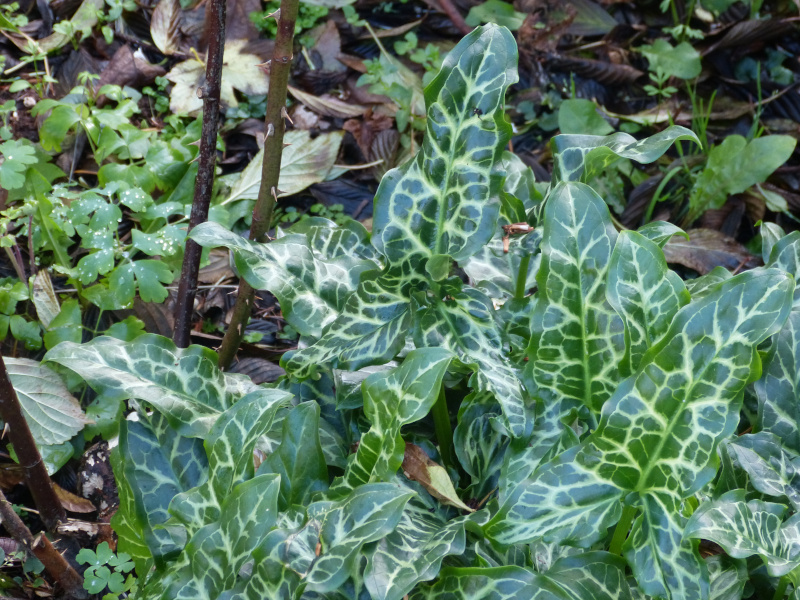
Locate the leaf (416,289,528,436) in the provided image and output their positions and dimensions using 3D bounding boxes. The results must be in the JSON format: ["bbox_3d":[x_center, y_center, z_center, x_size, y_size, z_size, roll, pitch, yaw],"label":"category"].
[{"bbox_3d":[0.049,0.037,1.940,0.046,0.035,0.098,-24,71,-19],"label":"leaf"}]

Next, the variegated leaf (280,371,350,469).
[{"bbox_3d":[-0.052,0.073,1.870,0.040,0.060,0.032,-18,25,-4],"label":"variegated leaf"}]

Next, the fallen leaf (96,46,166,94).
[{"bbox_3d":[-0.204,-0.174,2.320,0.053,0.022,0.035,0,35,0],"label":"fallen leaf"}]

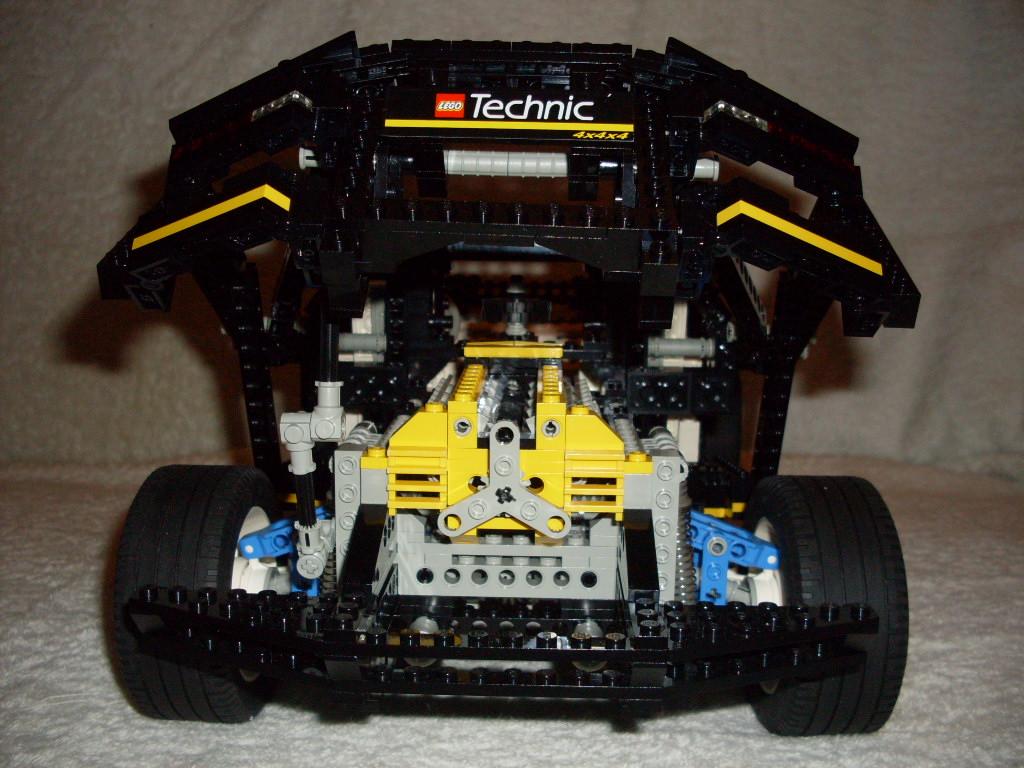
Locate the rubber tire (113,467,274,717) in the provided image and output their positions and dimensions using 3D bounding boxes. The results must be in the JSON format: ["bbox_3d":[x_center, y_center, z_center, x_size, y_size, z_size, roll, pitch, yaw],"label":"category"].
[{"bbox_3d":[-0.099,0.068,0.367,0.036,0.082,0.082,1,9,0],"label":"rubber tire"}]

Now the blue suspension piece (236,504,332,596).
[{"bbox_3d":[-0.072,0.054,0.363,0.034,0.029,0.020,1,9,1],"label":"blue suspension piece"}]

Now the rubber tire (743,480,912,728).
[{"bbox_3d":[0.098,0.071,0.364,0.036,0.082,0.082,1,9,0],"label":"rubber tire"}]

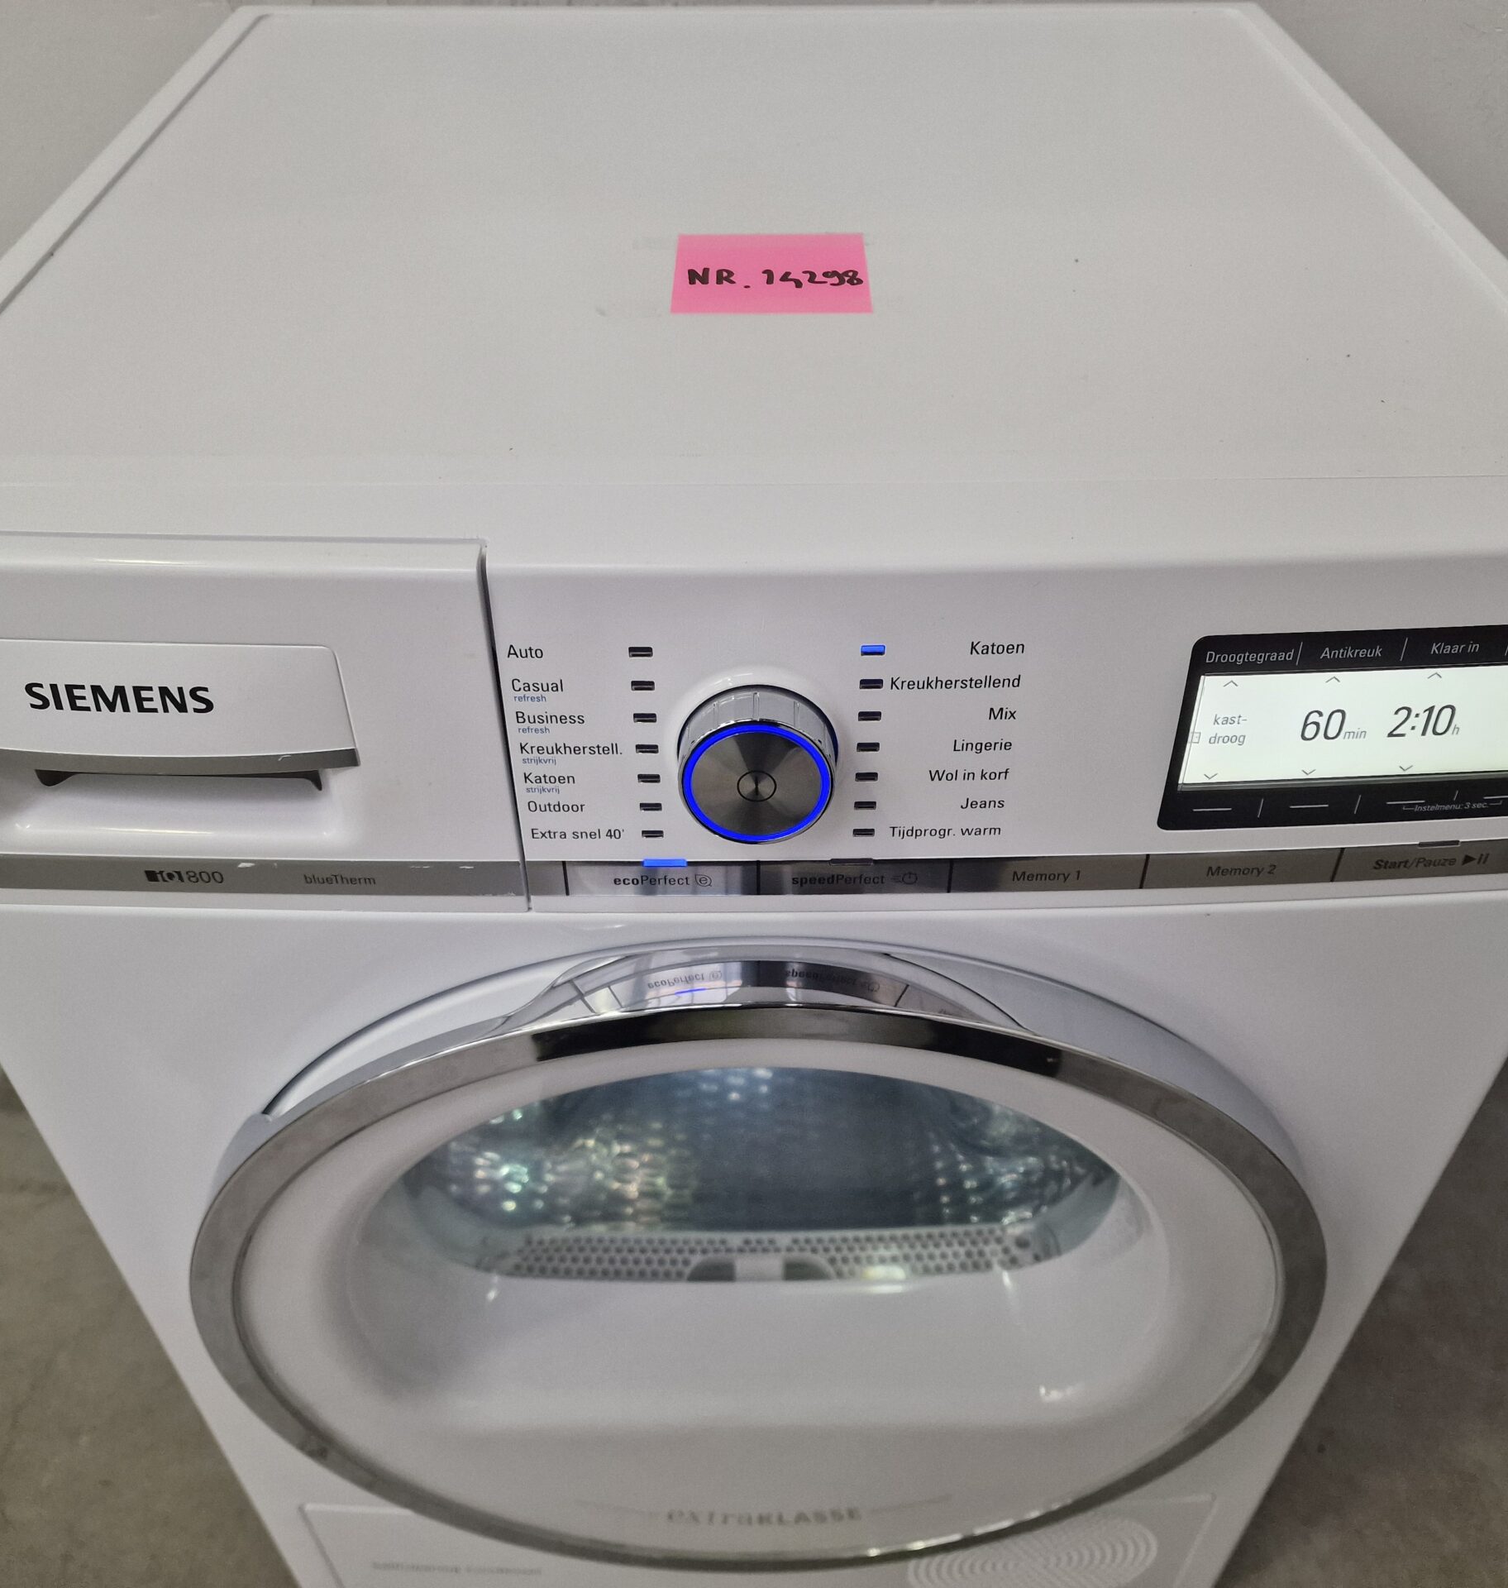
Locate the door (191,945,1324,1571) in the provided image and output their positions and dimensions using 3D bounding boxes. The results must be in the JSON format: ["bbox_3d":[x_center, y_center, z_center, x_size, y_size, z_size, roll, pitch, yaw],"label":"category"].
[{"bbox_3d":[0.002,0.240,0.647,0.490,0.490,0.050,-1,41,0],"label":"door"}]

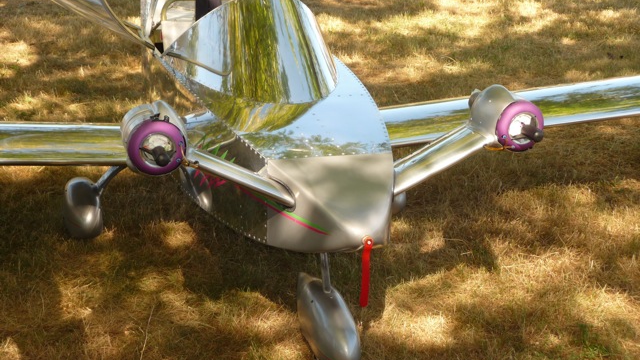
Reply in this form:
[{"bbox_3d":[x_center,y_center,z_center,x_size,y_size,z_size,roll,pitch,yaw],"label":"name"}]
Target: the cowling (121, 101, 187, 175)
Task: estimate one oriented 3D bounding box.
[{"bbox_3d":[-0.446,-0.121,2.711,0.160,0.165,0.270,-4,21,-16],"label":"cowling"}]

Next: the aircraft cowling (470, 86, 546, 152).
[{"bbox_3d":[0.551,-0.191,2.993,0.160,0.165,0.280,-4,21,-16],"label":"aircraft cowling"}]

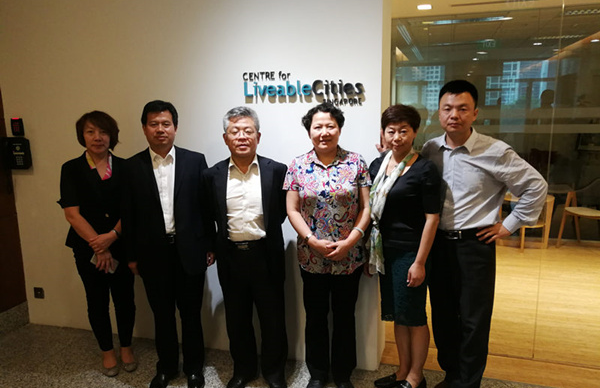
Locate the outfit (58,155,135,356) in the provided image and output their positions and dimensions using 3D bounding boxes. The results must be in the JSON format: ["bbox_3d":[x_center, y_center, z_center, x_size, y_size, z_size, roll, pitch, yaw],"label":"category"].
[{"bbox_3d":[-1.215,0.372,2.865,0.430,1.252,0.270,-5,11,-25],"label":"outfit"}]

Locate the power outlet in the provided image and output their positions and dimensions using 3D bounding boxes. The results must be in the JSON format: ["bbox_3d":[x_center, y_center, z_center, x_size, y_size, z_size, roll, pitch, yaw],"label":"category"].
[{"bbox_3d":[-1.958,0.747,3.518,0.086,0.086,0.012,2,11,16],"label":"power outlet"}]

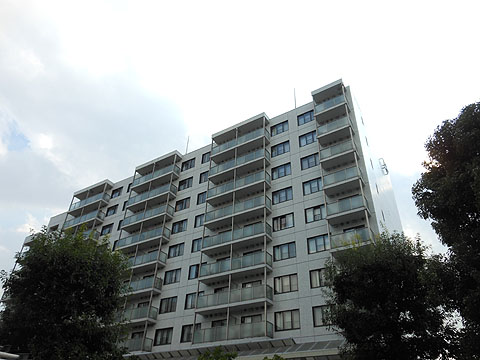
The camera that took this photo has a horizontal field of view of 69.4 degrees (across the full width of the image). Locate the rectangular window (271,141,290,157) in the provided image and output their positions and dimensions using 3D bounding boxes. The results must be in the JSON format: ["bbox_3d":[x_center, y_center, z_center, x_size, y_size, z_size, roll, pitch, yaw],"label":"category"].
[{"bbox_3d":[4.198,-3.266,36.464,2.128,1.422,0.129,-19,-40,28],"label":"rectangular window"}]

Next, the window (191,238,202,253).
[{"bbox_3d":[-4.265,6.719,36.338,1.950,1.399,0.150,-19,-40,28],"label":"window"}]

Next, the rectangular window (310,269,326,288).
[{"bbox_3d":[6.373,7.484,26.621,2.049,1.379,0.150,-19,-40,27],"label":"rectangular window"}]

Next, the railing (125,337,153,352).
[{"bbox_3d":[-11.632,16.304,33.787,7.341,1.142,1.222,-19,-40,27],"label":"railing"}]

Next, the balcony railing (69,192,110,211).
[{"bbox_3d":[-22.809,3.962,52.487,7.737,1.100,1.279,-19,-40,28],"label":"balcony railing"}]

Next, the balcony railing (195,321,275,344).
[{"bbox_3d":[-0.676,12.681,28.331,7.152,1.225,1.263,-19,-39,28],"label":"balcony railing"}]

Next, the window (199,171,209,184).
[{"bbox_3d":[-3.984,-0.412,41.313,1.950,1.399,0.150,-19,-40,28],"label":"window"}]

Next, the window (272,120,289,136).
[{"bbox_3d":[4.333,-5.671,38.377,2.168,1.399,0.150,-19,-40,28],"label":"window"}]

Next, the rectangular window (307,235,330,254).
[{"bbox_3d":[6.499,5.191,28.253,2.049,1.379,0.150,-19,-40,27],"label":"rectangular window"}]

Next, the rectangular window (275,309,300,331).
[{"bbox_3d":[3.690,10.941,27.007,2.135,1.413,0.120,-19,-40,28],"label":"rectangular window"}]

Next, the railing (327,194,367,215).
[{"bbox_3d":[8.703,2.361,28.096,3.045,1.102,1.160,-19,-40,28],"label":"railing"}]

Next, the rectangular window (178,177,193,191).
[{"bbox_3d":[-6.603,0.498,42.136,2.163,1.379,0.150,-19,-40,27],"label":"rectangular window"}]

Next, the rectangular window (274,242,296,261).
[{"bbox_3d":[3.912,6.290,30.319,2.135,1.413,0.120,-19,-40,28],"label":"rectangular window"}]

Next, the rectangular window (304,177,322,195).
[{"bbox_3d":[6.811,0.585,31.881,2.083,1.388,0.147,-19,-39,28],"label":"rectangular window"}]

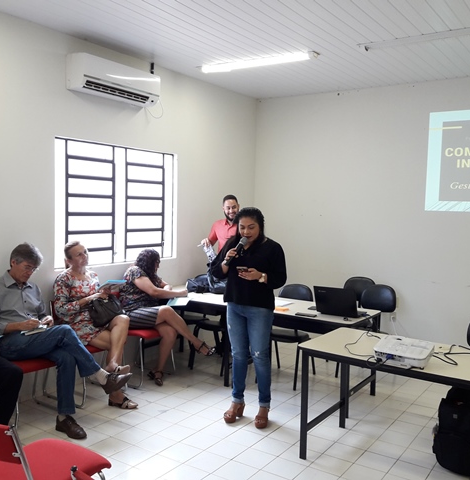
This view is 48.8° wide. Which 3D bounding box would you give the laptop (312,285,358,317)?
[{"bbox_3d":[0.908,0.508,4.363,0.375,0.230,0.310,3,4,35],"label":"laptop"}]

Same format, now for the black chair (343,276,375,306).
[{"bbox_3d":[1.238,0.868,5.722,0.450,0.860,0.550,3,4,37],"label":"black chair"}]

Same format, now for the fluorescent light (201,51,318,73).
[{"bbox_3d":[0.212,-1.760,5.175,1.270,0.060,0.090,3,4,29],"label":"fluorescent light"}]

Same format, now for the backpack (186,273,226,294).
[{"bbox_3d":[-0.275,0.446,5.471,0.420,0.190,0.240,3,4,35],"label":"backpack"}]

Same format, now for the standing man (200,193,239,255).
[{"bbox_3d":[-0.073,0.397,5.638,0.540,1.770,0.360,1,3,3],"label":"standing man"}]

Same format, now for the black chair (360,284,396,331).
[{"bbox_3d":[1.304,0.902,5.164,0.450,0.860,0.550,4,4,39],"label":"black chair"}]

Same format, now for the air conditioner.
[{"bbox_3d":[-1.112,-1.473,4.864,0.210,0.300,0.950,3,4,35],"label":"air conditioner"}]

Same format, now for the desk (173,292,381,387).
[{"bbox_3d":[0.167,0.955,4.925,2.300,0.750,0.672,3,4,35],"label":"desk"}]

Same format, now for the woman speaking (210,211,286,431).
[{"bbox_3d":[0.113,0.570,3.898,0.530,1.640,0.430,2,4,14],"label":"woman speaking"}]

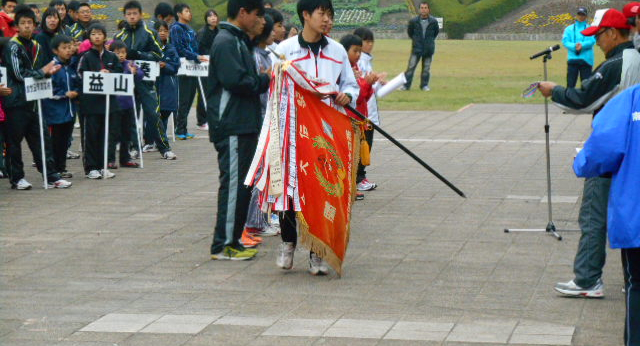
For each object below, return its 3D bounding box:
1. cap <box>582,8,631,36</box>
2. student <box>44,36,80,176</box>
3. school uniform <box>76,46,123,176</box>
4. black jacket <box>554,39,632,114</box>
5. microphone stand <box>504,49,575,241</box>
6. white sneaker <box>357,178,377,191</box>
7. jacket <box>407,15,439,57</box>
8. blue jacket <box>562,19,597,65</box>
[{"bbox_3d":[1.587,-0.834,12.372,0.260,0.150,0.175,-4,3,18],"label":"cap"},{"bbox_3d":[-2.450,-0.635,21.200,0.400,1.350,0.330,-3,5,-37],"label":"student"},{"bbox_3d":[-2.047,-0.576,20.765,0.420,1.160,0.260,-1,4,-16],"label":"school uniform"},{"bbox_3d":[1.578,-0.390,12.543,0.540,0.680,0.520,1,4,10],"label":"black jacket"},{"bbox_3d":[1.556,-0.212,15.576,0.520,1.300,0.520,0,4,0],"label":"microphone stand"},{"bbox_3d":[0.377,0.101,19.600,0.230,0.115,0.090,1,4,12],"label":"white sneaker"},{"bbox_3d":[2.012,-2.666,43.700,0.620,0.830,0.330,0,4,5],"label":"jacket"},{"bbox_3d":[4.459,-2.234,38.438,0.580,0.790,0.320,1,4,6],"label":"blue jacket"}]

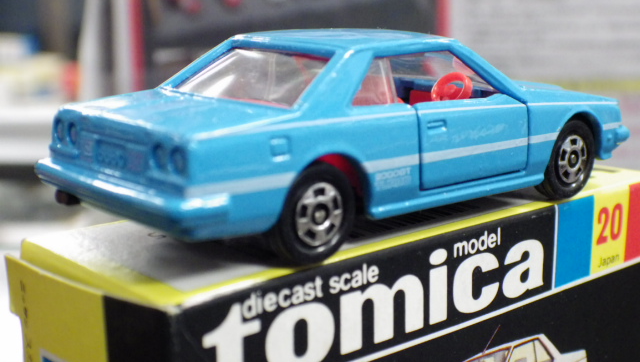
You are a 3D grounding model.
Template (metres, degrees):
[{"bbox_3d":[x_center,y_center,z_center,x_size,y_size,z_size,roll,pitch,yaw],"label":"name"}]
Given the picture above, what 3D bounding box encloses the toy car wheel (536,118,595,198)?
[{"bbox_3d":[0.031,-0.003,0.139,0.010,0.010,0.003,-14,18,-43],"label":"toy car wheel"}]

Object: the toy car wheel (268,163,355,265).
[{"bbox_3d":[-0.001,0.003,0.108,0.010,0.010,0.003,-14,18,-43],"label":"toy car wheel"}]

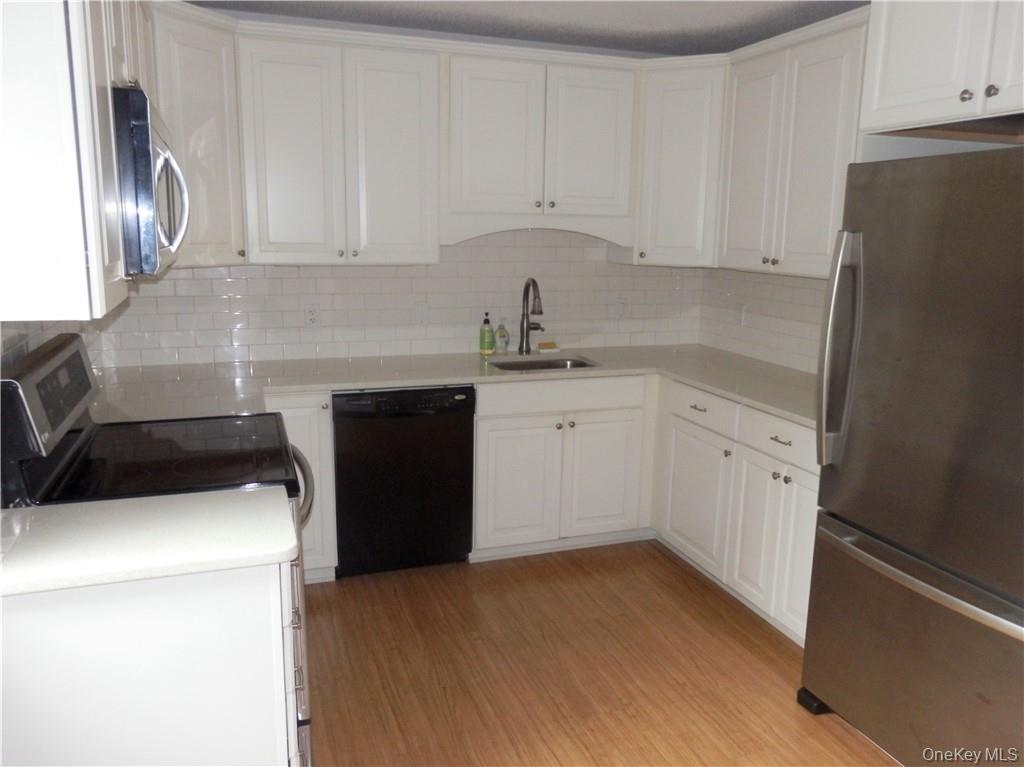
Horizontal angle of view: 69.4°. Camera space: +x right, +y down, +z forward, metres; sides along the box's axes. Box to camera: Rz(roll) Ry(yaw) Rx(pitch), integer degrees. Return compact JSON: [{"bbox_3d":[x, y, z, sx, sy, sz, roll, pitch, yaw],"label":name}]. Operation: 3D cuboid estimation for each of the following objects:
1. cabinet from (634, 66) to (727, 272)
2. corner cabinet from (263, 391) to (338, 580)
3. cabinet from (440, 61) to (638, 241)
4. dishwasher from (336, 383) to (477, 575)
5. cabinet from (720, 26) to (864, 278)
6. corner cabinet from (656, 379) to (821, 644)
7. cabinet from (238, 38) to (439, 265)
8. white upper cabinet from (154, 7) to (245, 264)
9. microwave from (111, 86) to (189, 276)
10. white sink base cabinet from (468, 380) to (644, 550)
[{"bbox_3d":[0.891,-1.049,3.689,0.460,0.902,0.400,6,13,25],"label":"cabinet"},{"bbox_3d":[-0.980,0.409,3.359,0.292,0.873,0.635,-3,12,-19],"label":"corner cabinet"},{"bbox_3d":[0.097,-1.086,3.582,0.945,0.810,0.335,-3,12,-19],"label":"cabinet"},{"bbox_3d":[-0.545,0.391,3.480,0.610,0.873,0.625,-3,12,-19],"label":"dishwasher"},{"bbox_3d":[1.273,-0.928,3.130,0.325,0.902,0.772,-3,12,-19],"label":"cabinet"},{"bbox_3d":[1.184,0.487,3.147,0.627,0.873,1.160,-3,12,-19],"label":"corner cabinet"},{"bbox_3d":[-0.761,-0.995,3.301,0.832,0.902,0.335,-3,12,-19],"label":"cabinet"},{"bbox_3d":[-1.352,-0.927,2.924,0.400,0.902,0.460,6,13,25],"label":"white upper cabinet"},{"bbox_3d":[-1.070,-0.491,1.877,0.435,0.395,0.760,-3,12,-19],"label":"microwave"},{"bbox_3d":[0.132,0.324,3.730,0.838,0.820,0.635,-3,12,-19],"label":"white sink base cabinet"}]

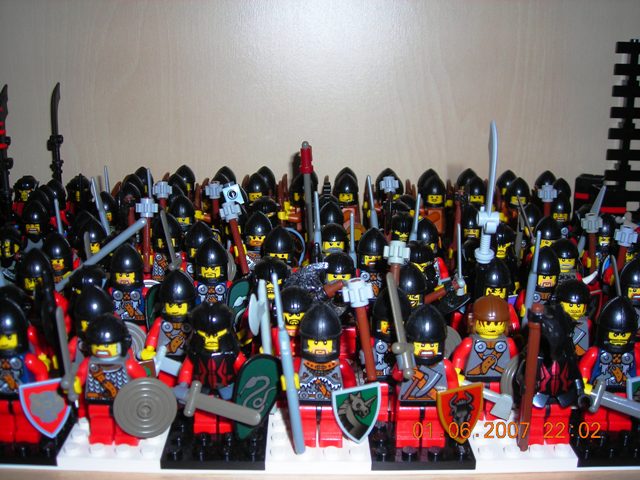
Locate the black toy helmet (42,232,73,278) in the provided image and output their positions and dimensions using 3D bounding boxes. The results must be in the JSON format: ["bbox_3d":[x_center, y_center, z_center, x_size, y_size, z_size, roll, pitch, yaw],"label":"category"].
[{"bbox_3d":[-0.107,0.005,0.310,0.013,0.017,0.014,-4,17,-13],"label":"black toy helmet"}]

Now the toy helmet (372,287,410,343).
[{"bbox_3d":[0.023,0.023,0.250,0.013,0.017,0.014,1,16,2],"label":"toy helmet"}]

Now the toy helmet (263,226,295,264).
[{"bbox_3d":[-0.016,0.002,0.307,0.012,0.016,0.013,0,16,-3],"label":"toy helmet"}]

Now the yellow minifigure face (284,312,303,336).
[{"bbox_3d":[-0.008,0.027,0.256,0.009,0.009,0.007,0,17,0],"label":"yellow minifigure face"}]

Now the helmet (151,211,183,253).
[{"bbox_3d":[-0.066,-0.004,0.329,0.012,0.016,0.013,-1,16,-5],"label":"helmet"}]

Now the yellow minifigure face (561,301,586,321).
[{"bbox_3d":[0.093,0.024,0.279,0.010,0.009,0.010,2,16,7],"label":"yellow minifigure face"}]

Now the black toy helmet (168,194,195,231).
[{"bbox_3d":[-0.066,-0.013,0.364,0.013,0.017,0.013,-4,17,-11],"label":"black toy helmet"}]

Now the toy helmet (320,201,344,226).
[{"bbox_3d":[0.005,-0.010,0.360,0.013,0.017,0.014,0,17,0],"label":"toy helmet"}]

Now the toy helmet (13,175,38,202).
[{"bbox_3d":[-0.164,-0.030,0.424,0.014,0.015,0.014,-1,16,-7],"label":"toy helmet"}]

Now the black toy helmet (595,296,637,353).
[{"bbox_3d":[0.093,0.025,0.238,0.013,0.017,0.013,4,18,14],"label":"black toy helmet"}]

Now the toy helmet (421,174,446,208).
[{"bbox_3d":[0.065,-0.028,0.428,0.013,0.017,0.014,2,16,3],"label":"toy helmet"}]

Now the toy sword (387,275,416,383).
[{"bbox_3d":[0.023,0.026,0.224,0.004,0.033,0.010,-6,7,41],"label":"toy sword"}]

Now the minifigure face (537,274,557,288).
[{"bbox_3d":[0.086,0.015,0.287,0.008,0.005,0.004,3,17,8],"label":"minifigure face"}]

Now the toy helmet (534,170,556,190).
[{"bbox_3d":[0.134,-0.032,0.448,0.013,0.017,0.014,3,16,8],"label":"toy helmet"}]

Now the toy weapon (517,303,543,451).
[{"bbox_3d":[0.065,0.043,0.234,0.004,0.049,0.004,5,13,17],"label":"toy weapon"}]

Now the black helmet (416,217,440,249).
[{"bbox_3d":[0.047,-0.002,0.334,0.013,0.017,0.014,0,17,0],"label":"black helmet"}]

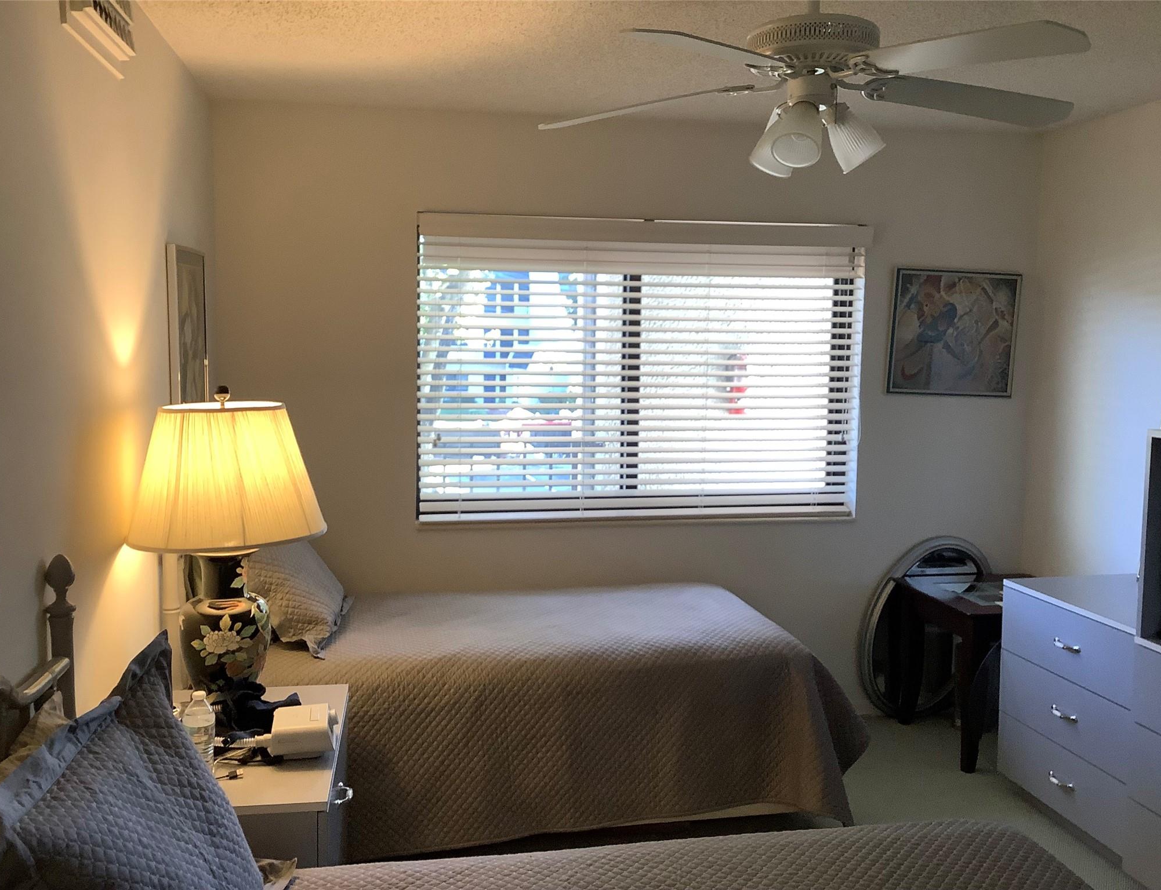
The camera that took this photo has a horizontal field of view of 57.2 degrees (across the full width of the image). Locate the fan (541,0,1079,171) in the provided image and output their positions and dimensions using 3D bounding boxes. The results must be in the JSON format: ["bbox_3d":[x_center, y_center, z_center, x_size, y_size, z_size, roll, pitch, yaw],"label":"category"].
[{"bbox_3d":[0.562,-0.865,2.475,1.280,0.461,1.280,0,6,-10],"label":"fan"}]

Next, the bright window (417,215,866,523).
[{"bbox_3d":[0.271,-0.291,4.218,1.810,1.180,0.080,0,6,-10],"label":"bright window"}]

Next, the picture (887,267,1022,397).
[{"bbox_3d":[1.545,-0.455,4.385,0.565,0.513,0.025,2,5,-10],"label":"picture"}]

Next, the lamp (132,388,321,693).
[{"bbox_3d":[-0.839,0.262,2.532,0.452,0.797,0.452,0,6,-10],"label":"lamp"}]

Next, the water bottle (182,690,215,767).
[{"bbox_3d":[-0.768,0.597,2.150,0.066,0.205,0.066,0,6,-10],"label":"water bottle"}]

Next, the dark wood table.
[{"bbox_3d":[1.623,0.881,4.182,0.580,0.604,0.580,0,6,-10],"label":"dark wood table"}]

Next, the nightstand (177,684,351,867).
[{"bbox_3d":[-0.790,0.997,2.455,0.510,0.651,0.733,0,6,-10],"label":"nightstand"}]

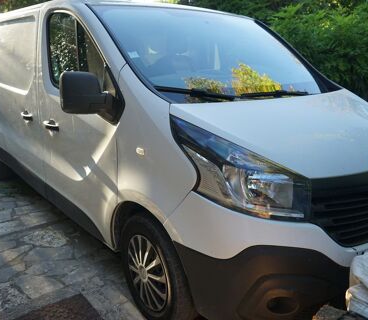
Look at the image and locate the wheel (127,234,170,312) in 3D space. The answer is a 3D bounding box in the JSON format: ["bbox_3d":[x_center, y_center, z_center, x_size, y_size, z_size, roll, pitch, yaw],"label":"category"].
[{"bbox_3d":[-0.174,0.647,2.200,0.150,0.435,0.435,-11,19,-35],"label":"wheel"}]

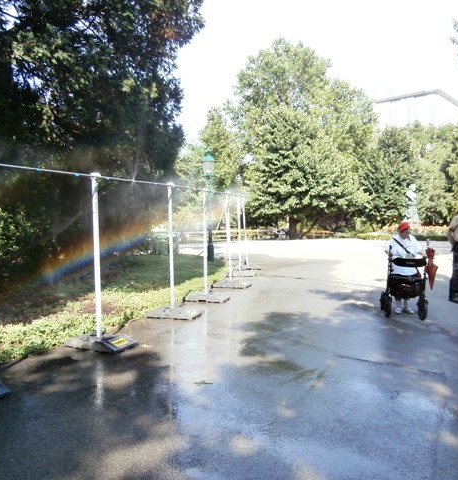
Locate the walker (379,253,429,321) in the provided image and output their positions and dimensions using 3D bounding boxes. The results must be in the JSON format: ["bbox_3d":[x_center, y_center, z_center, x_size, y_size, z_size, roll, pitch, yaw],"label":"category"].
[{"bbox_3d":[2.769,0.694,6.993,0.620,1.020,0.680,1,4,18],"label":"walker"}]

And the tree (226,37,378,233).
[{"bbox_3d":[4.417,-6.297,27.800,9.200,12.400,8.800,-1,3,0],"label":"tree"}]

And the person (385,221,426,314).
[{"bbox_3d":[2.877,0.442,7.248,0.600,1.470,0.420,0,4,9],"label":"person"}]

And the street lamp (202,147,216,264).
[{"bbox_3d":[-0.650,-1.163,15.013,0.450,3.800,0.450,-1,3,0],"label":"street lamp"}]

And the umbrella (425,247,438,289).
[{"bbox_3d":[3.220,0.400,7.100,0.190,0.780,0.170,-5,3,0],"label":"umbrella"}]

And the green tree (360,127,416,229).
[{"bbox_3d":[11.967,-4.643,33.500,4.700,8.000,4.600,-1,3,0],"label":"green tree"}]

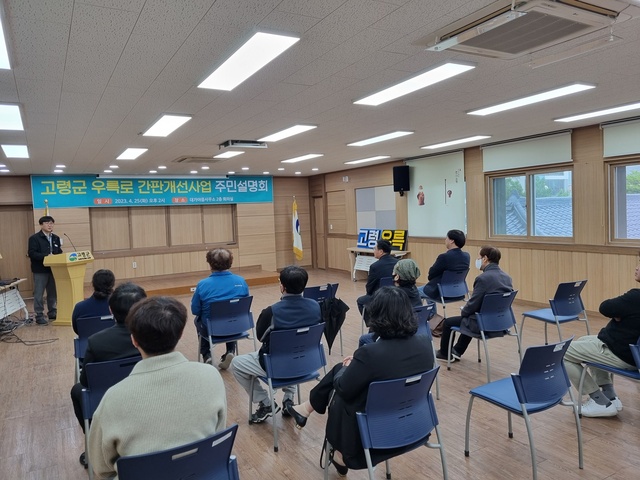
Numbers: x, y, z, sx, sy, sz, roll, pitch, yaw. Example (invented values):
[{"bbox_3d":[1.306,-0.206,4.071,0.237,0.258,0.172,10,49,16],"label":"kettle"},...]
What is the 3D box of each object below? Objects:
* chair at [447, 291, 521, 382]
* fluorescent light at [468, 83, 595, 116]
[{"bbox_3d":[1.532,0.856,4.509,0.480,0.780,0.530,-4,3,-30],"label":"chair"},{"bbox_3d":[2.050,-1.381,4.839,0.310,0.050,1.240,-4,3,-30],"label":"fluorescent light"}]

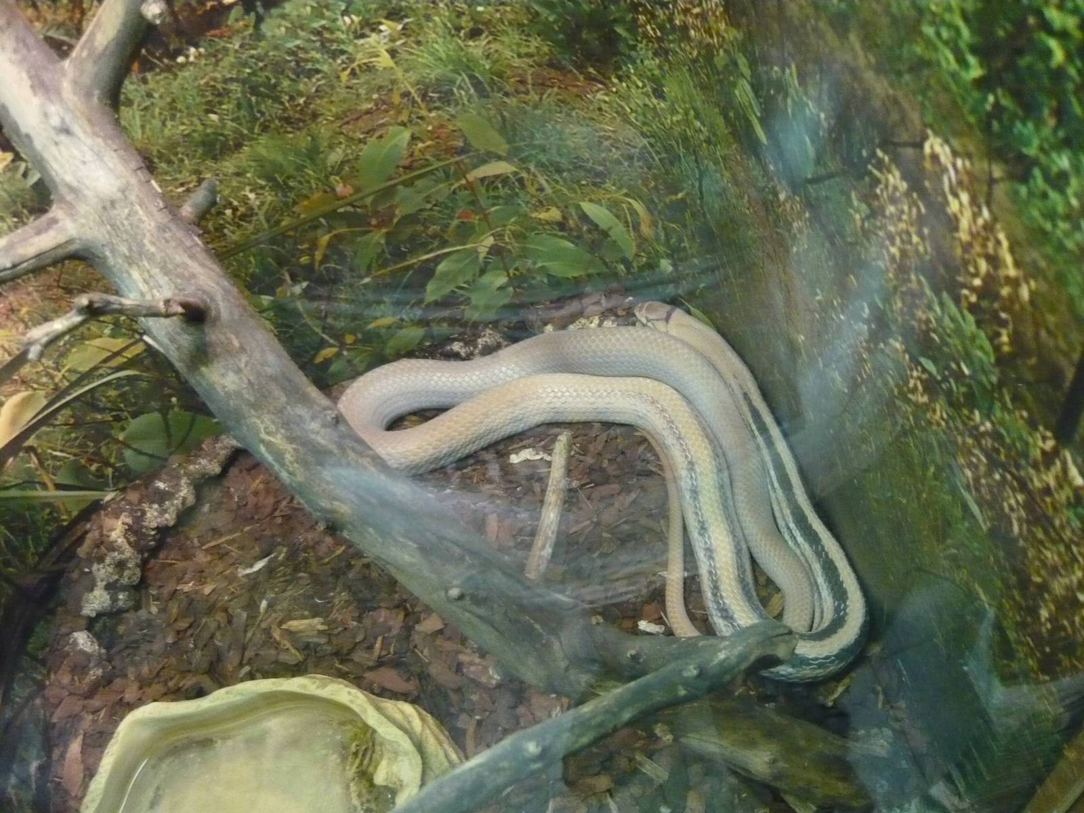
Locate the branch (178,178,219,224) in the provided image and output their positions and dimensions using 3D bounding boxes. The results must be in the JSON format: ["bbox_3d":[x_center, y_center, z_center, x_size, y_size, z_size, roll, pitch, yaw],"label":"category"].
[{"bbox_3d":[-0.290,-0.172,0.870,0.018,0.018,0.045,40,65,0],"label":"branch"}]

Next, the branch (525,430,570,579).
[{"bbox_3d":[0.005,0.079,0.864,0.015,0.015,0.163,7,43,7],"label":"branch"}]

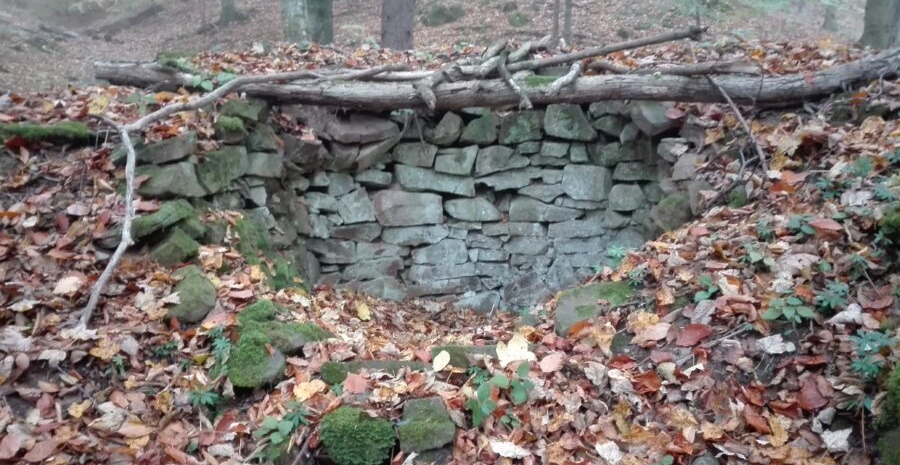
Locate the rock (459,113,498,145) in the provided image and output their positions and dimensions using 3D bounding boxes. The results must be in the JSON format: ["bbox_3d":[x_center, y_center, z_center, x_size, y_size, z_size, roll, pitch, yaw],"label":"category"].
[{"bbox_3d":[0.187,-0.659,4.084,0.232,0.198,0.210,0,11,0],"label":"rock"}]

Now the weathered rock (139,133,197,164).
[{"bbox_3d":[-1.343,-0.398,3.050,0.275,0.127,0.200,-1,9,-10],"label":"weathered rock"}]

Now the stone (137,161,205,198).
[{"bbox_3d":[-1.306,-0.244,3.020,0.317,0.157,0.200,-1,9,-10],"label":"stone"}]

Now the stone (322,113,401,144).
[{"bbox_3d":[-0.467,-0.548,3.395,0.395,0.154,0.270,0,12,0],"label":"stone"}]

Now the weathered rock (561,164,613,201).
[{"bbox_3d":[0.755,-0.276,3.560,0.279,0.193,0.220,0,12,0],"label":"weathered rock"}]

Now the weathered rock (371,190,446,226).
[{"bbox_3d":[-0.252,-0.146,3.910,0.425,0.204,0.220,1,9,0],"label":"weathered rock"}]

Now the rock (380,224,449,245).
[{"bbox_3d":[-0.214,0.019,4.120,0.418,0.137,0.240,0,11,0],"label":"rock"}]

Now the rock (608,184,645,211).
[{"bbox_3d":[0.987,-0.195,3.583,0.206,0.141,0.190,0,12,0],"label":"rock"}]

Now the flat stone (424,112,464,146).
[{"bbox_3d":[-0.030,-0.553,3.491,0.211,0.160,0.200,0,12,0],"label":"flat stone"}]

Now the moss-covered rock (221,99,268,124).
[{"bbox_3d":[-0.944,-0.556,2.959,0.212,0.109,0.220,0,12,0],"label":"moss-covered rock"}]

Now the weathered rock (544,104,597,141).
[{"bbox_3d":[0.761,-0.695,4.066,0.316,0.221,0.240,0,11,0],"label":"weathered rock"}]

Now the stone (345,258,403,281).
[{"bbox_3d":[-0.437,0.206,3.678,0.344,0.133,0.210,0,12,0],"label":"stone"}]

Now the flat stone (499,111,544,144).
[{"bbox_3d":[0.427,-0.636,3.900,0.260,0.193,0.200,1,9,0],"label":"flat stone"}]

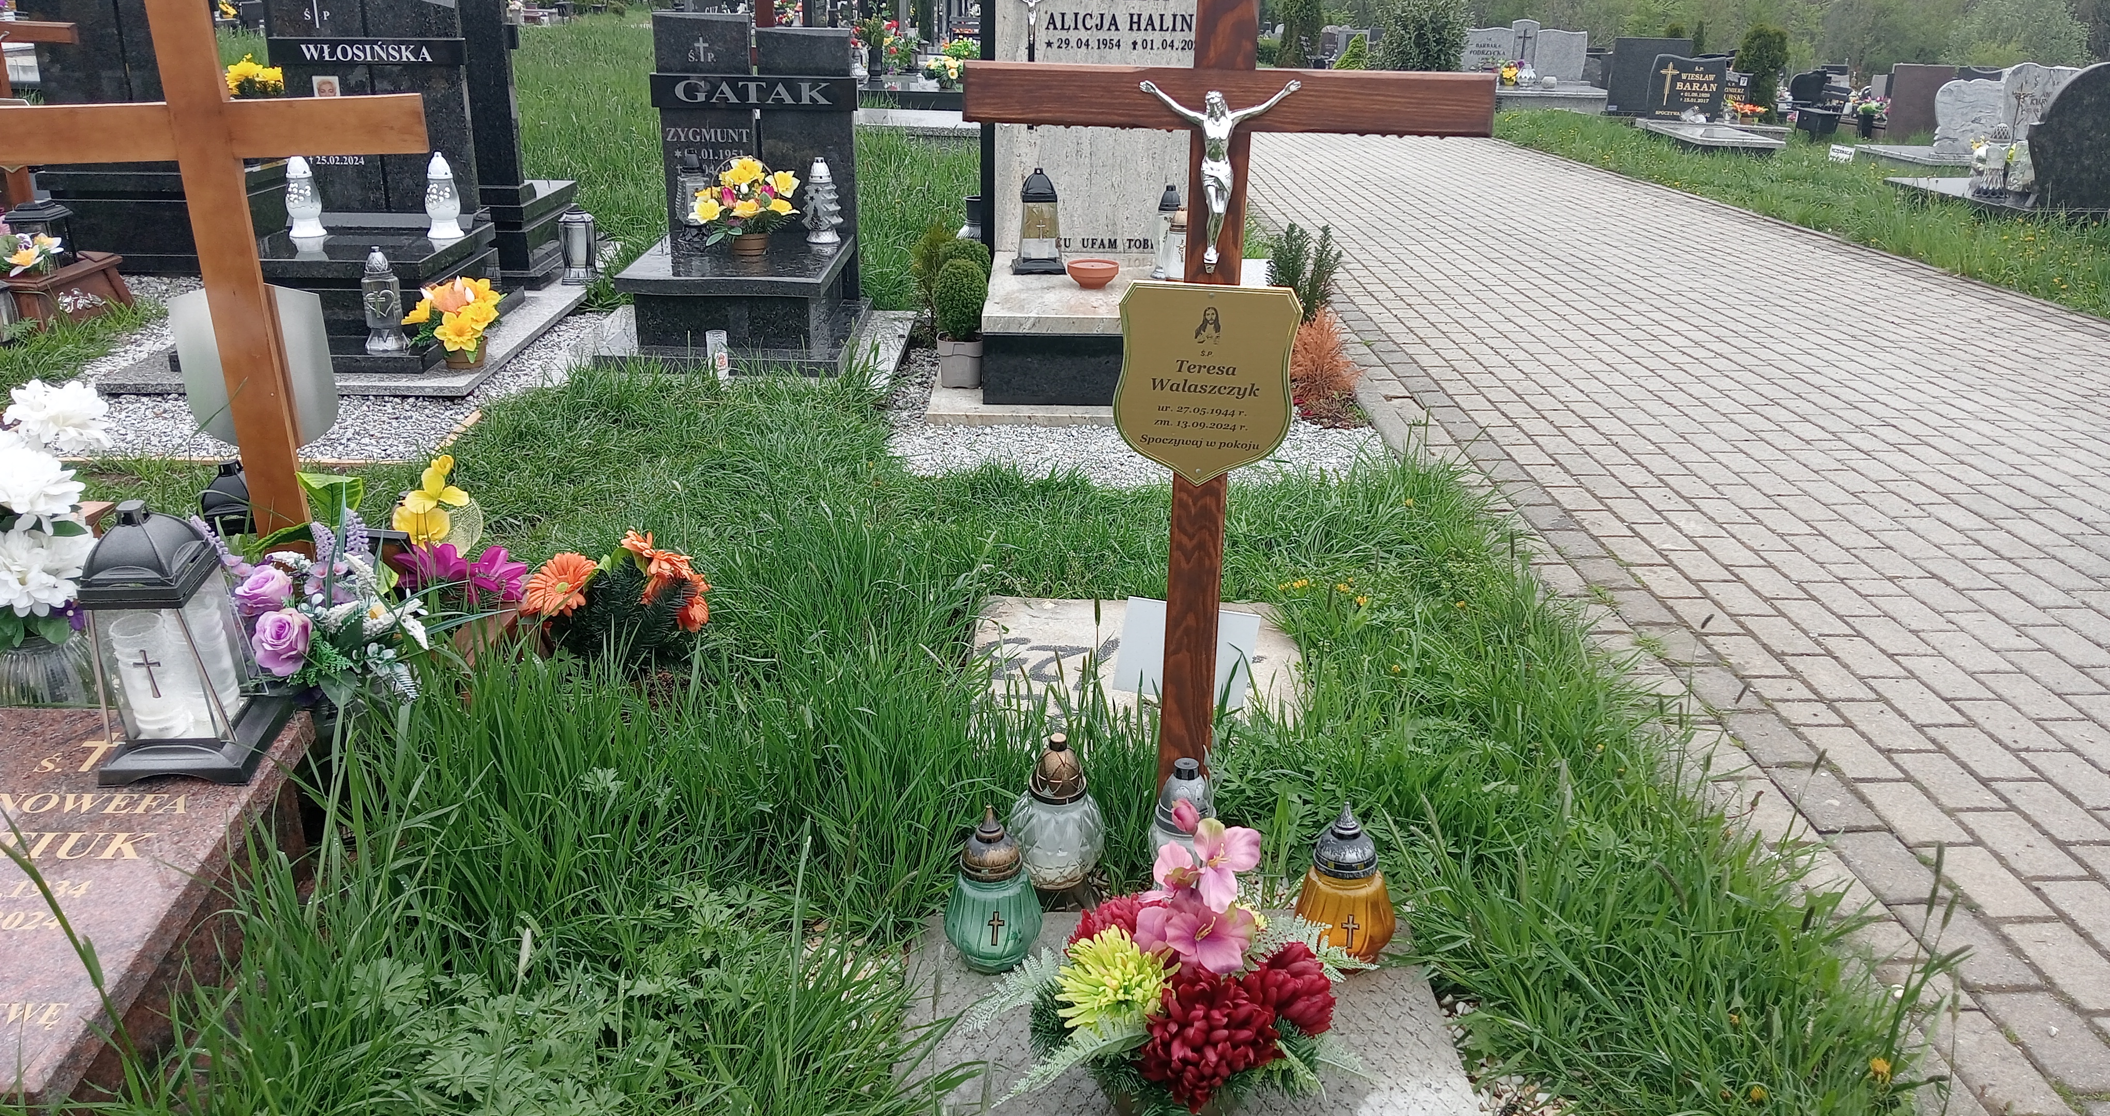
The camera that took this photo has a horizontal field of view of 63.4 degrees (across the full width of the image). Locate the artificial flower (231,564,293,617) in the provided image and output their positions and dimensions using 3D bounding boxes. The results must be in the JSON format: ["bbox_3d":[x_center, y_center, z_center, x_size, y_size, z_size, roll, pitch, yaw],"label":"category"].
[{"bbox_3d":[-0.966,0.040,2.087,0.069,0.060,0.060,6,22,14],"label":"artificial flower"}]

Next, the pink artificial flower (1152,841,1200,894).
[{"bbox_3d":[0.108,0.276,1.529,0.041,0.043,0.040,10,23,23],"label":"pink artificial flower"}]

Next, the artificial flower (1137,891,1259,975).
[{"bbox_3d":[0.129,0.338,1.540,0.106,0.072,0.070,0,18,-3],"label":"artificial flower"}]

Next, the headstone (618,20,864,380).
[{"bbox_3d":[-0.961,-1.115,5.135,0.710,0.940,0.820,1,21,0],"label":"headstone"}]

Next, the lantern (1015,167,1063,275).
[{"bbox_3d":[-0.051,-1.039,5.270,0.165,0.300,0.165,1,18,0],"label":"lantern"}]

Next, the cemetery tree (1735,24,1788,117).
[{"bbox_3d":[6.965,-4.812,16.857,0.484,0.908,0.550,1,21,0],"label":"cemetery tree"}]

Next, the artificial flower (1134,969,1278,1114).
[{"bbox_3d":[0.135,0.422,1.500,0.120,0.108,0.090,0,18,-3],"label":"artificial flower"}]

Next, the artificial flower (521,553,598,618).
[{"bbox_3d":[-0.745,0.041,2.568,0.108,0.089,0.055,-1,21,-5],"label":"artificial flower"}]

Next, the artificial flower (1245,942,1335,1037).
[{"bbox_3d":[0.213,0.392,1.551,0.075,0.075,0.075,-13,25,-32],"label":"artificial flower"}]

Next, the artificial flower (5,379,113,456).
[{"bbox_3d":[-1.183,-0.167,2.030,0.120,0.081,0.110,-3,21,-9],"label":"artificial flower"}]

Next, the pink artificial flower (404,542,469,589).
[{"bbox_3d":[-0.912,0.013,2.520,0.095,0.068,0.080,-1,18,-5],"label":"pink artificial flower"}]

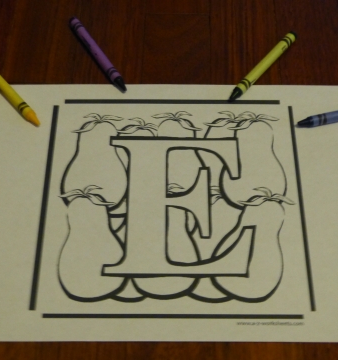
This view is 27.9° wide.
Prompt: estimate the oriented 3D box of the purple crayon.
[{"bbox_3d":[-0.059,-0.105,0.567,0.008,0.008,0.091,-27,61,-16],"label":"purple crayon"}]

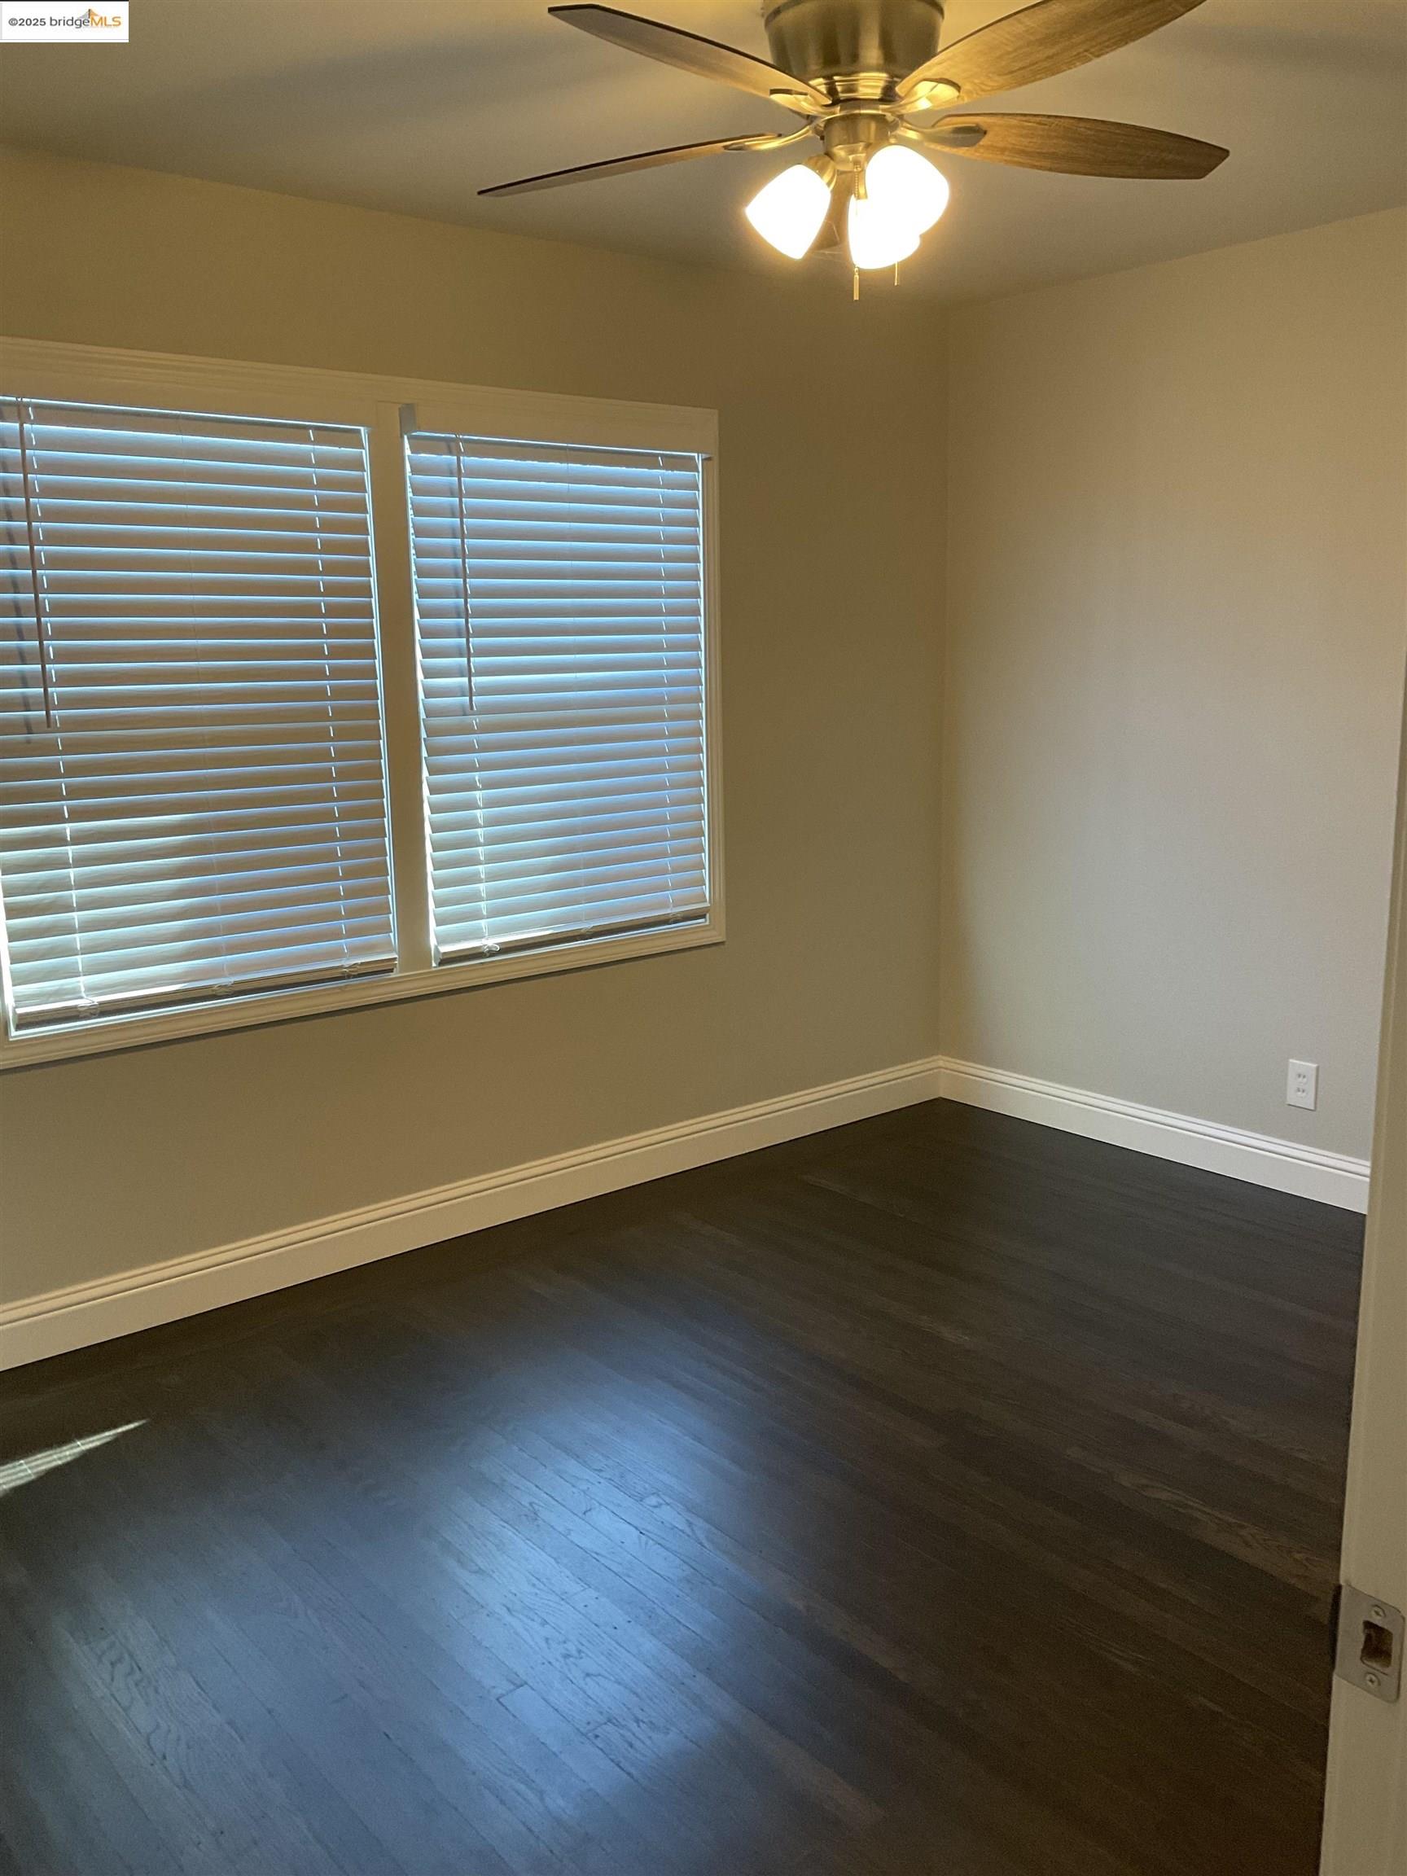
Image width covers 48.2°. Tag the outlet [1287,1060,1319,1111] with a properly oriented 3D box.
[{"bbox_3d":[1.571,0.388,4.124,0.008,0.122,0.079,-10,14,-39],"label":"outlet"}]

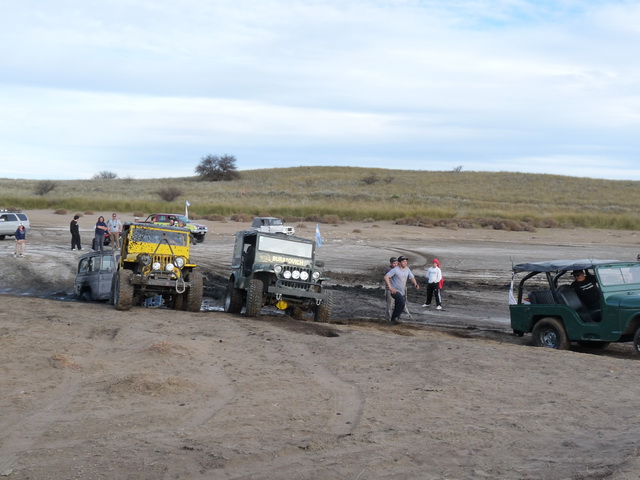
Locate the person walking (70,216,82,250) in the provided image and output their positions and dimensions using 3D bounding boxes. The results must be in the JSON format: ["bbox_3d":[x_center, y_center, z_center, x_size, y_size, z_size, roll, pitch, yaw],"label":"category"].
[{"bbox_3d":[-11.591,-0.357,42.300,0.450,1.720,0.480,1,4,18],"label":"person walking"}]

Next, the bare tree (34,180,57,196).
[{"bbox_3d":[-40.208,-7.544,130.000,2.900,2.300,2.800,0,4,0],"label":"bare tree"}]

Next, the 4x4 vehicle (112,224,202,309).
[{"bbox_3d":[-3.832,0.633,20.800,1.750,1.900,3.350,4,-1,-17],"label":"4x4 vehicle"}]

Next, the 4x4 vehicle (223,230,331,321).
[{"bbox_3d":[-1.016,0.808,20.500,1.730,1.870,3.400,6,-2,-20],"label":"4x4 vehicle"}]

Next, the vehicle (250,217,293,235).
[{"bbox_3d":[-3.310,-0.789,62.500,3.400,1.700,1.550,3,5,35],"label":"vehicle"}]

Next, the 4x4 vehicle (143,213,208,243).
[{"bbox_3d":[-8.621,-0.637,50.500,4.700,1.800,1.750,2,4,27],"label":"4x4 vehicle"}]

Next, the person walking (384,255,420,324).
[{"bbox_3d":[1.984,1.217,21.600,0.750,1.680,0.550,-3,5,-35],"label":"person walking"}]

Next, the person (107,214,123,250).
[{"bbox_3d":[-9.826,-0.407,42.500,0.620,1.760,0.350,-1,4,-14],"label":"person"}]

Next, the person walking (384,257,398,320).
[{"bbox_3d":[1.837,1.259,22.800,0.500,1.670,0.380,-2,4,-30],"label":"person walking"}]

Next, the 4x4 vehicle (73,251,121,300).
[{"bbox_3d":[-5.595,1.159,25.400,1.650,1.750,3.500,-3,1,-36],"label":"4x4 vehicle"}]

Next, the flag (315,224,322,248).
[{"bbox_3d":[-0.023,-0.080,20.300,0.160,0.550,0.100,-7,4,0],"label":"flag"}]

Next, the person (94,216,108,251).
[{"bbox_3d":[-10.463,-0.335,42.500,0.580,1.660,0.400,-1,4,-20],"label":"person"}]

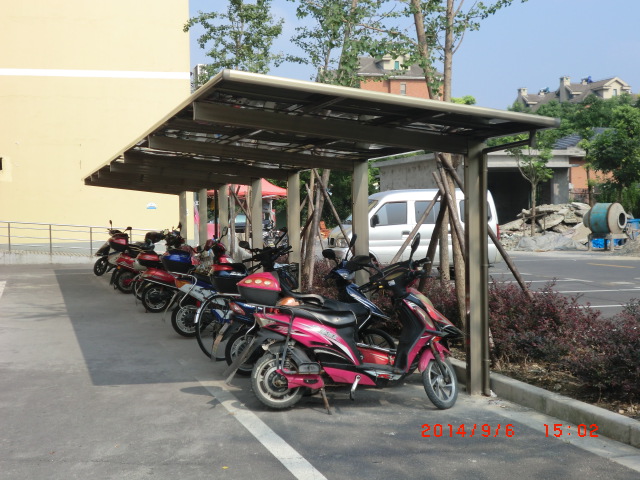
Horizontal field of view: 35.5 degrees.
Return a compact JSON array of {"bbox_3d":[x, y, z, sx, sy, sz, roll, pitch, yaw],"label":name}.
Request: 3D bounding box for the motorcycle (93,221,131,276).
[{"bbox_3d":[-4.659,0.219,24.100,1.700,1.320,0.680,-1,2,-15],"label":"motorcycle"}]

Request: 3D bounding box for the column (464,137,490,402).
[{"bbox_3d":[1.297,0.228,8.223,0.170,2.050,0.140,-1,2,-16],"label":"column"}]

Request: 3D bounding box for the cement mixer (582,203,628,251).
[{"bbox_3d":[10.094,-0.487,35.300,1.500,1.680,1.200,1,2,45],"label":"cement mixer"}]

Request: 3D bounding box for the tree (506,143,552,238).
[{"bbox_3d":[7.759,-1.738,36.800,1.650,3.600,1.600,0,2,12],"label":"tree"}]

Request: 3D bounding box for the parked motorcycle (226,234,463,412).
[{"bbox_3d":[0.185,0.618,7.540,1.780,1.330,0.680,-1,2,2],"label":"parked motorcycle"}]

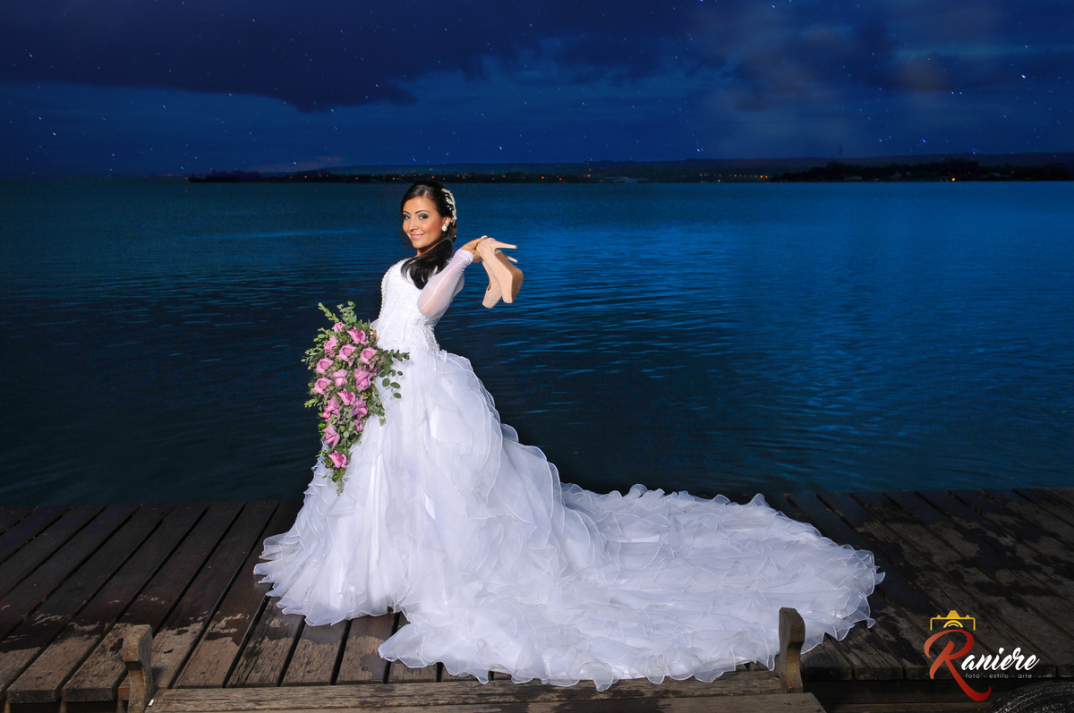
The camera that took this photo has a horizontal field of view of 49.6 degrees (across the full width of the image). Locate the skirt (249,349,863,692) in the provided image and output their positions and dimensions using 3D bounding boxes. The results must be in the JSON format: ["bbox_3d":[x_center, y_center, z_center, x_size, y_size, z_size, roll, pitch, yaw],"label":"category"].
[{"bbox_3d":[0.090,0.414,4.361,2.400,0.940,1.750,-1,9,-6],"label":"skirt"}]

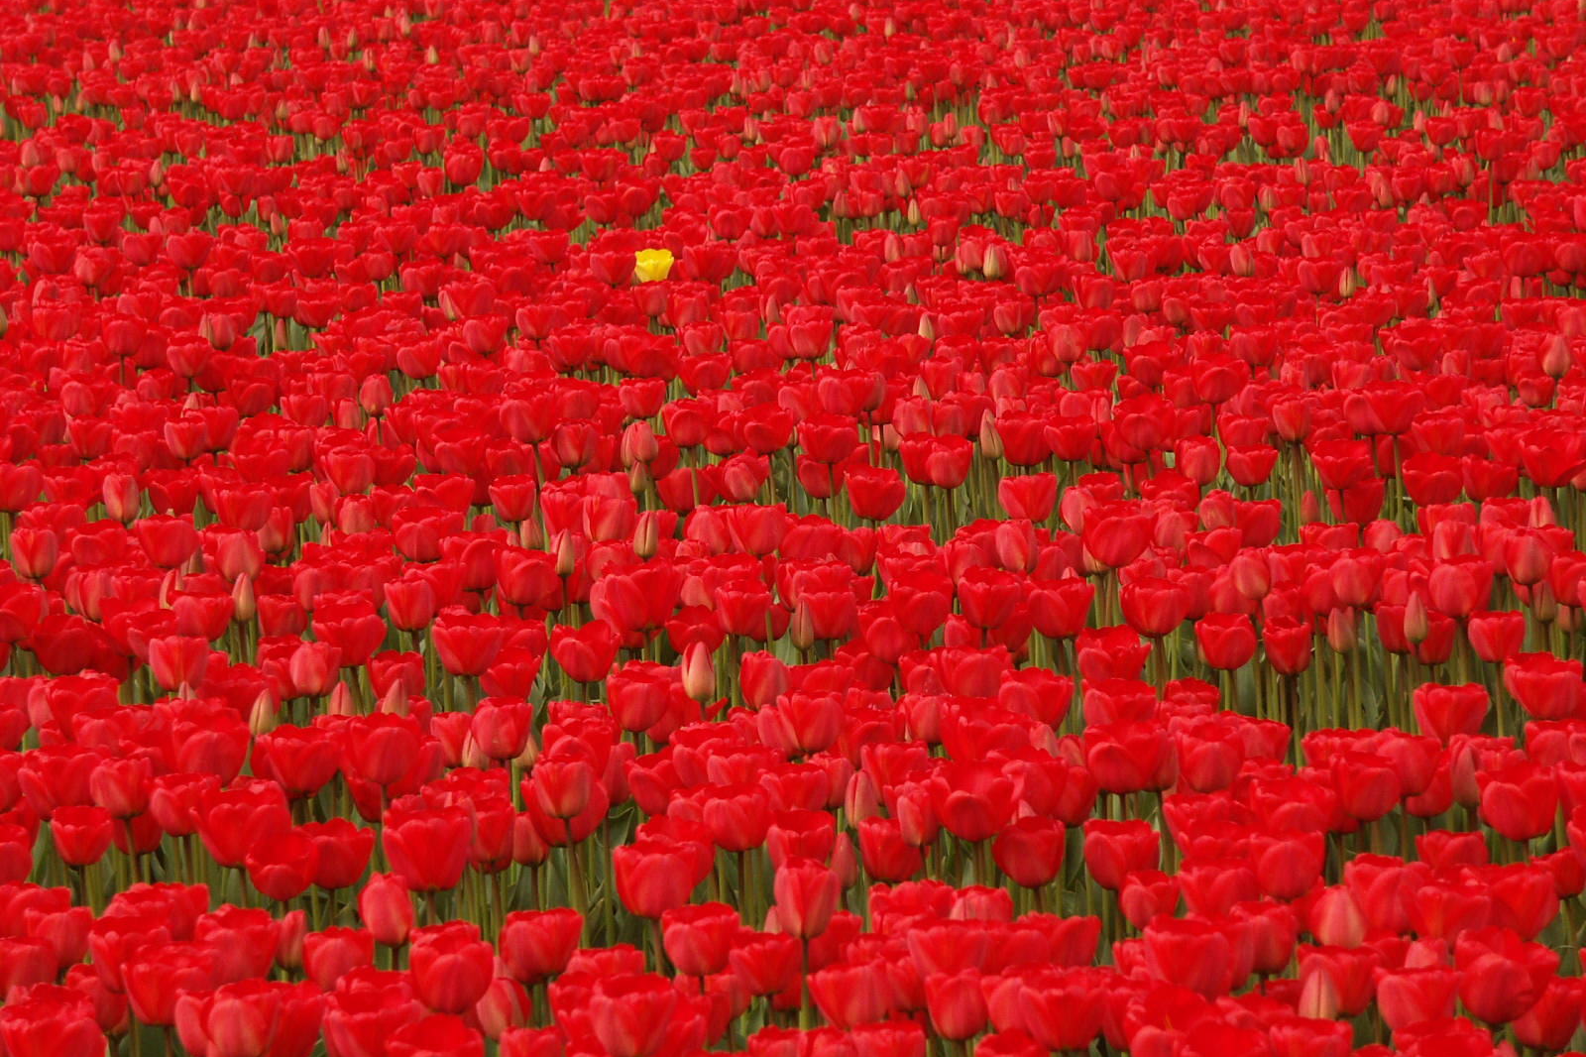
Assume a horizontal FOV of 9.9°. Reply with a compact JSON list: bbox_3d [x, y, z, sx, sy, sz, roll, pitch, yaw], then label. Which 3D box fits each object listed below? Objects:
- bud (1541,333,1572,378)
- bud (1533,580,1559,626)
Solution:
[{"bbox_3d":[1.043,-0.235,12.444,0.037,0.062,0.037,2,6,0],"label":"bud"},{"bbox_3d":[0.864,0.083,10.451,0.027,0.052,0.027,0,6,0],"label":"bud"}]

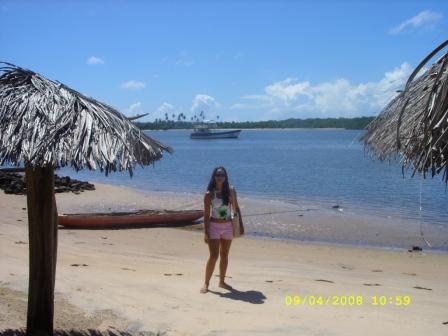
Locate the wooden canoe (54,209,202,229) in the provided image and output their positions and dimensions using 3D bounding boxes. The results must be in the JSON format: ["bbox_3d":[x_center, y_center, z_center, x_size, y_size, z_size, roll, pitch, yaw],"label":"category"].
[{"bbox_3d":[-2.474,1.345,13.160,4.125,0.447,0.680,-1,5,-6],"label":"wooden canoe"}]

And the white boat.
[{"bbox_3d":[-2.004,-9.335,121.646,12.018,4.069,3.600,0,5,-5],"label":"white boat"}]

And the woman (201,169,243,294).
[{"bbox_3d":[-0.019,0.796,6.309,0.540,1.629,0.360,0,5,3],"label":"woman"}]

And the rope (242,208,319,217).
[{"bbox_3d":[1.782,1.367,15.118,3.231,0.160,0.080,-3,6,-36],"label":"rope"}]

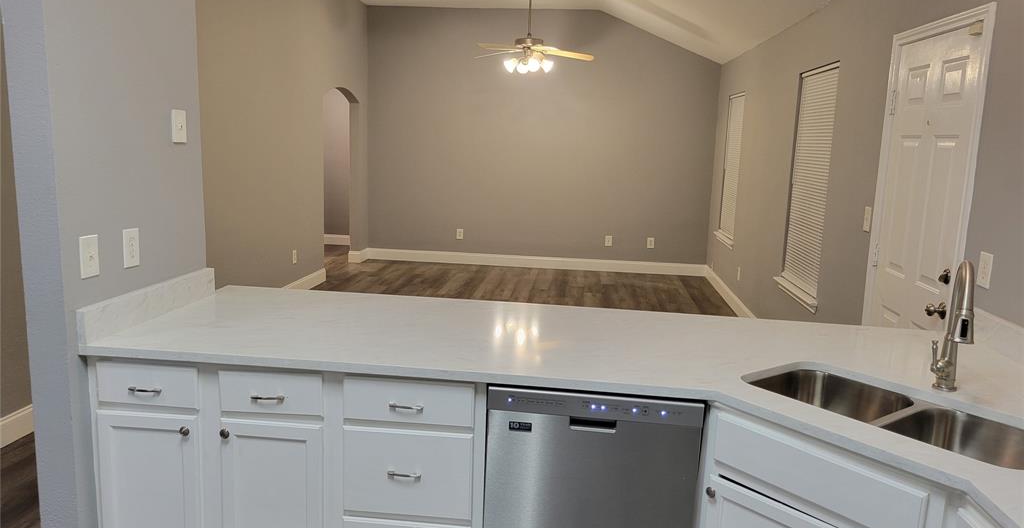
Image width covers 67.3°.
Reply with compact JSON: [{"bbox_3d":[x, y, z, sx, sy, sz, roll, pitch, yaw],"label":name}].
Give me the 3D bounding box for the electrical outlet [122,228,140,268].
[{"bbox_3d":[-1.249,-0.054,2.533,0.010,0.120,0.075,3,10,6],"label":"electrical outlet"}]

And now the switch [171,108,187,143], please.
[{"bbox_3d":[-1.198,-0.496,2.779,0.012,0.117,0.075,3,10,6],"label":"switch"}]

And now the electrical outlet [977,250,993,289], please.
[{"bbox_3d":[1.657,0.023,2.703,0.013,0.120,0.084,3,10,6],"label":"electrical outlet"}]

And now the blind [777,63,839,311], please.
[{"bbox_3d":[1.941,-0.533,4.987,0.050,1.435,0.890,3,10,6],"label":"blind"}]

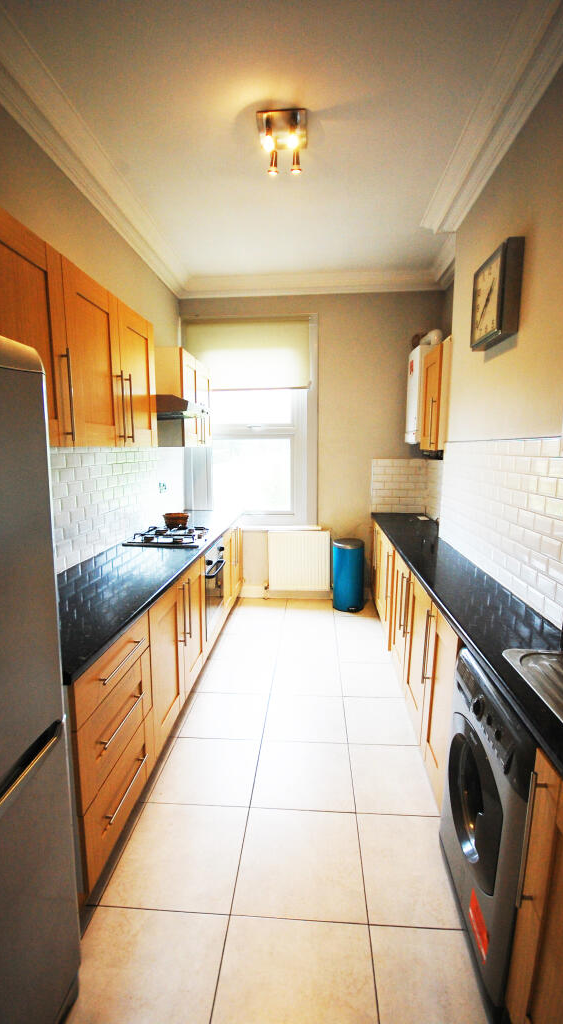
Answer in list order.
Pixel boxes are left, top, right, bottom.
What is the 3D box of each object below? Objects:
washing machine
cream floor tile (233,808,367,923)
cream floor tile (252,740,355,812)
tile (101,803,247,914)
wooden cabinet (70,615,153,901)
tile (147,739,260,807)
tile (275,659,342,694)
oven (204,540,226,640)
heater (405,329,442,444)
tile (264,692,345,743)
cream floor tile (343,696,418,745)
[{"bbox_3d":[0.906,0.979,1.351,0.560,0.850,0.595,1,9,5],"label":"washing machine"},{"bbox_3d":[0.076,1.343,1.649,0.464,0.010,0.439,0,9,4],"label":"cream floor tile"},{"bbox_3d":[0.109,1.278,2.082,0.464,0.010,0.439,0,9,4],"label":"cream floor tile"},{"bbox_3d":[-0.396,1.352,1.700,0.465,0.010,0.450,1,9,4],"label":"tile"},{"bbox_3d":[-0.898,0.836,1.662,0.580,0.727,0.595,1,9,4],"label":"wooden cabinet"},{"bbox_3d":[-0.354,1.276,2.117,0.464,0.010,0.439,0,9,4],"label":"tile"},{"bbox_3d":[0.174,1.146,2.948,0.464,0.010,0.439,0,9,4],"label":"tile"},{"bbox_3d":[-0.763,0.543,3.205,0.570,0.592,0.597,0,9,4],"label":"oven"},{"bbox_3d":[1.321,-1.042,3.767,0.330,0.870,0.450,1,9,5],"label":"heater"},{"bbox_3d":[0.141,1.212,2.515,0.464,0.010,0.439,0,9,4],"label":"tile"},{"bbox_3d":[0.587,1.214,2.482,0.429,0.010,0.439,0,9,4],"label":"cream floor tile"}]

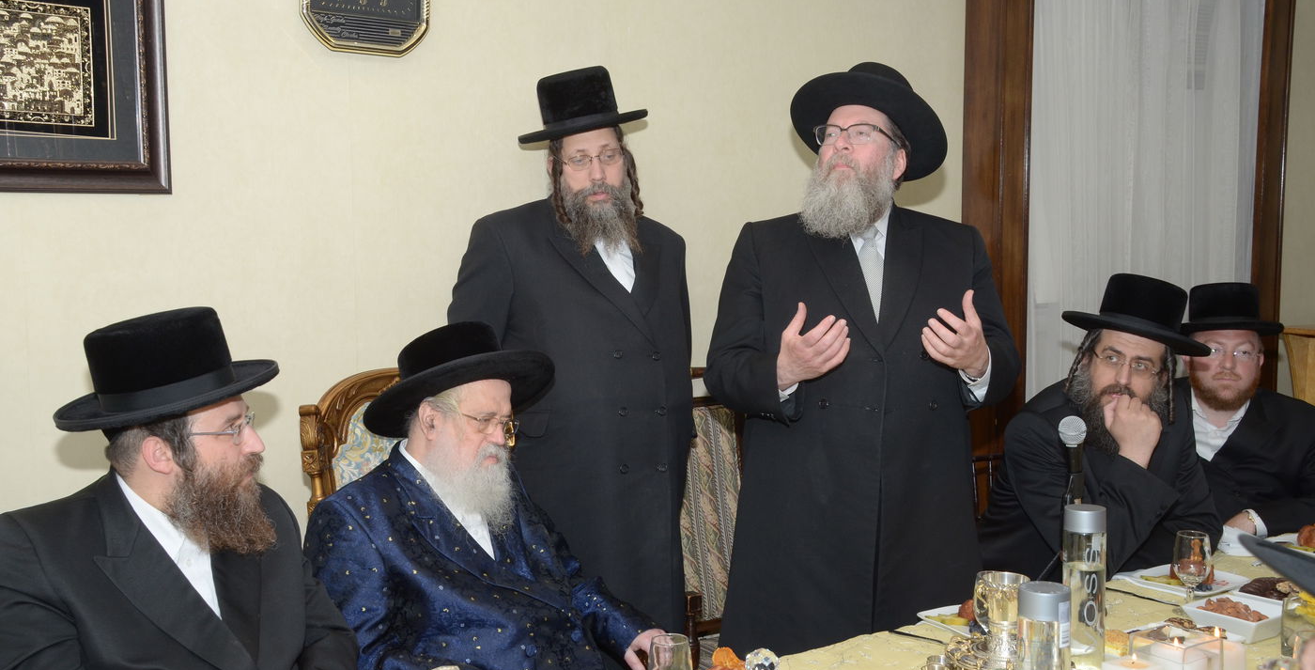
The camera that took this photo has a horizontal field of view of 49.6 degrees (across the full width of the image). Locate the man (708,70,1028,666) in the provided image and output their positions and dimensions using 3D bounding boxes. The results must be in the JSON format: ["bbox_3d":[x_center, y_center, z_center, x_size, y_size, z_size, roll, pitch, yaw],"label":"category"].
[{"bbox_3d":[0.389,0.369,2.858,0.640,1.780,0.480,-1,6,-6],"label":"man"}]

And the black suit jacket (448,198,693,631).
[{"bbox_3d":[-0.180,0.226,3.043,0.540,1.060,0.380,-5,8,-38],"label":"black suit jacket"}]

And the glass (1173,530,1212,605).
[{"bbox_3d":[1.024,0.450,2.726,0.075,0.148,0.075,-5,8,-37],"label":"glass"}]

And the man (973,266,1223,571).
[{"bbox_3d":[0.869,0.536,3.078,0.580,1.330,0.720,-3,7,-28],"label":"man"}]

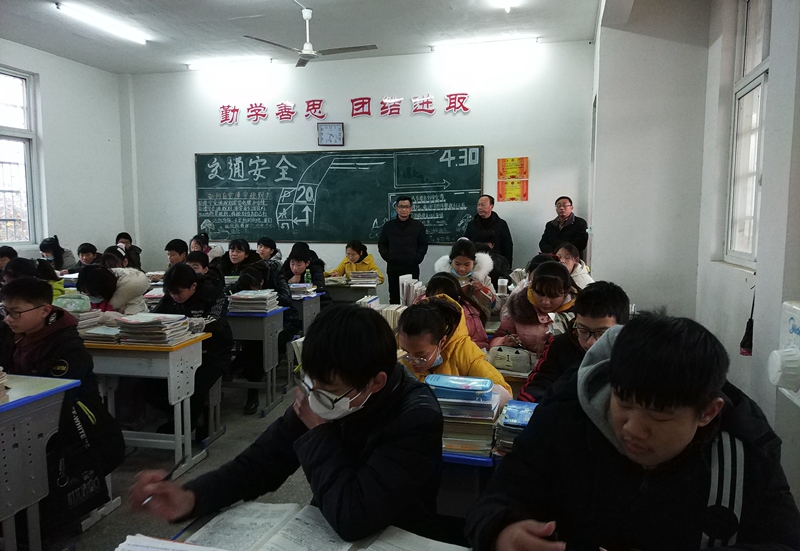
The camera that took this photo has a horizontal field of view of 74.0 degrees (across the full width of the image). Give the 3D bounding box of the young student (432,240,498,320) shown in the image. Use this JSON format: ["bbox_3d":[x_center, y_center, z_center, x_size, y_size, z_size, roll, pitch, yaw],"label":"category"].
[{"bbox_3d":[0.491,0.407,4.131,0.540,1.340,0.680,2,7,14],"label":"young student"}]

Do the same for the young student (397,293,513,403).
[{"bbox_3d":[0.173,0.652,2.164,0.600,1.165,0.650,3,6,23],"label":"young student"}]

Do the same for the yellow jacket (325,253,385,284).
[{"bbox_3d":[-0.500,0.028,6.277,0.640,0.620,0.480,2,7,19],"label":"yellow jacket"}]

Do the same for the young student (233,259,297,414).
[{"bbox_3d":[-1.175,0.433,4.607,0.550,1.180,0.800,2,7,14],"label":"young student"}]

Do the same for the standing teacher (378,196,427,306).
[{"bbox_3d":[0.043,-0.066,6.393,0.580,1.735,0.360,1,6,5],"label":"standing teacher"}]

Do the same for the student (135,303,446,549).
[{"bbox_3d":[-0.255,0.683,1.403,0.720,1.255,0.640,3,6,23],"label":"student"}]

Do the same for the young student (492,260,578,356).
[{"bbox_3d":[0.751,0.544,2.897,0.580,1.235,0.650,1,6,11],"label":"young student"}]

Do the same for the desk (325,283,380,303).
[{"bbox_3d":[-0.515,0.463,6.139,0.600,0.730,0.400,1,6,11],"label":"desk"}]

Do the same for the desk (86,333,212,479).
[{"bbox_3d":[-1.503,0.754,3.227,0.600,0.735,0.400,1,6,11],"label":"desk"}]

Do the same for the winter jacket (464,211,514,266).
[{"bbox_3d":[1.024,-0.359,6.164,0.580,0.770,0.360,3,6,26],"label":"winter jacket"}]

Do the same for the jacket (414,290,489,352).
[{"bbox_3d":[0.309,0.410,3.274,0.500,0.620,0.480,2,7,14],"label":"jacket"}]

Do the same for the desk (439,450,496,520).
[{"bbox_3d":[0.061,0.951,2.052,0.600,0.760,0.400,2,7,14],"label":"desk"}]

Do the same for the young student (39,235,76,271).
[{"bbox_3d":[-4.009,0.196,6.280,0.480,1.260,0.650,2,7,14],"label":"young student"}]

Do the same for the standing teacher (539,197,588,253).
[{"bbox_3d":[1.837,-0.024,6.034,0.540,1.735,0.360,1,6,11],"label":"standing teacher"}]

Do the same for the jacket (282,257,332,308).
[{"bbox_3d":[-0.980,0.111,5.516,0.560,0.640,0.480,2,7,14],"label":"jacket"}]

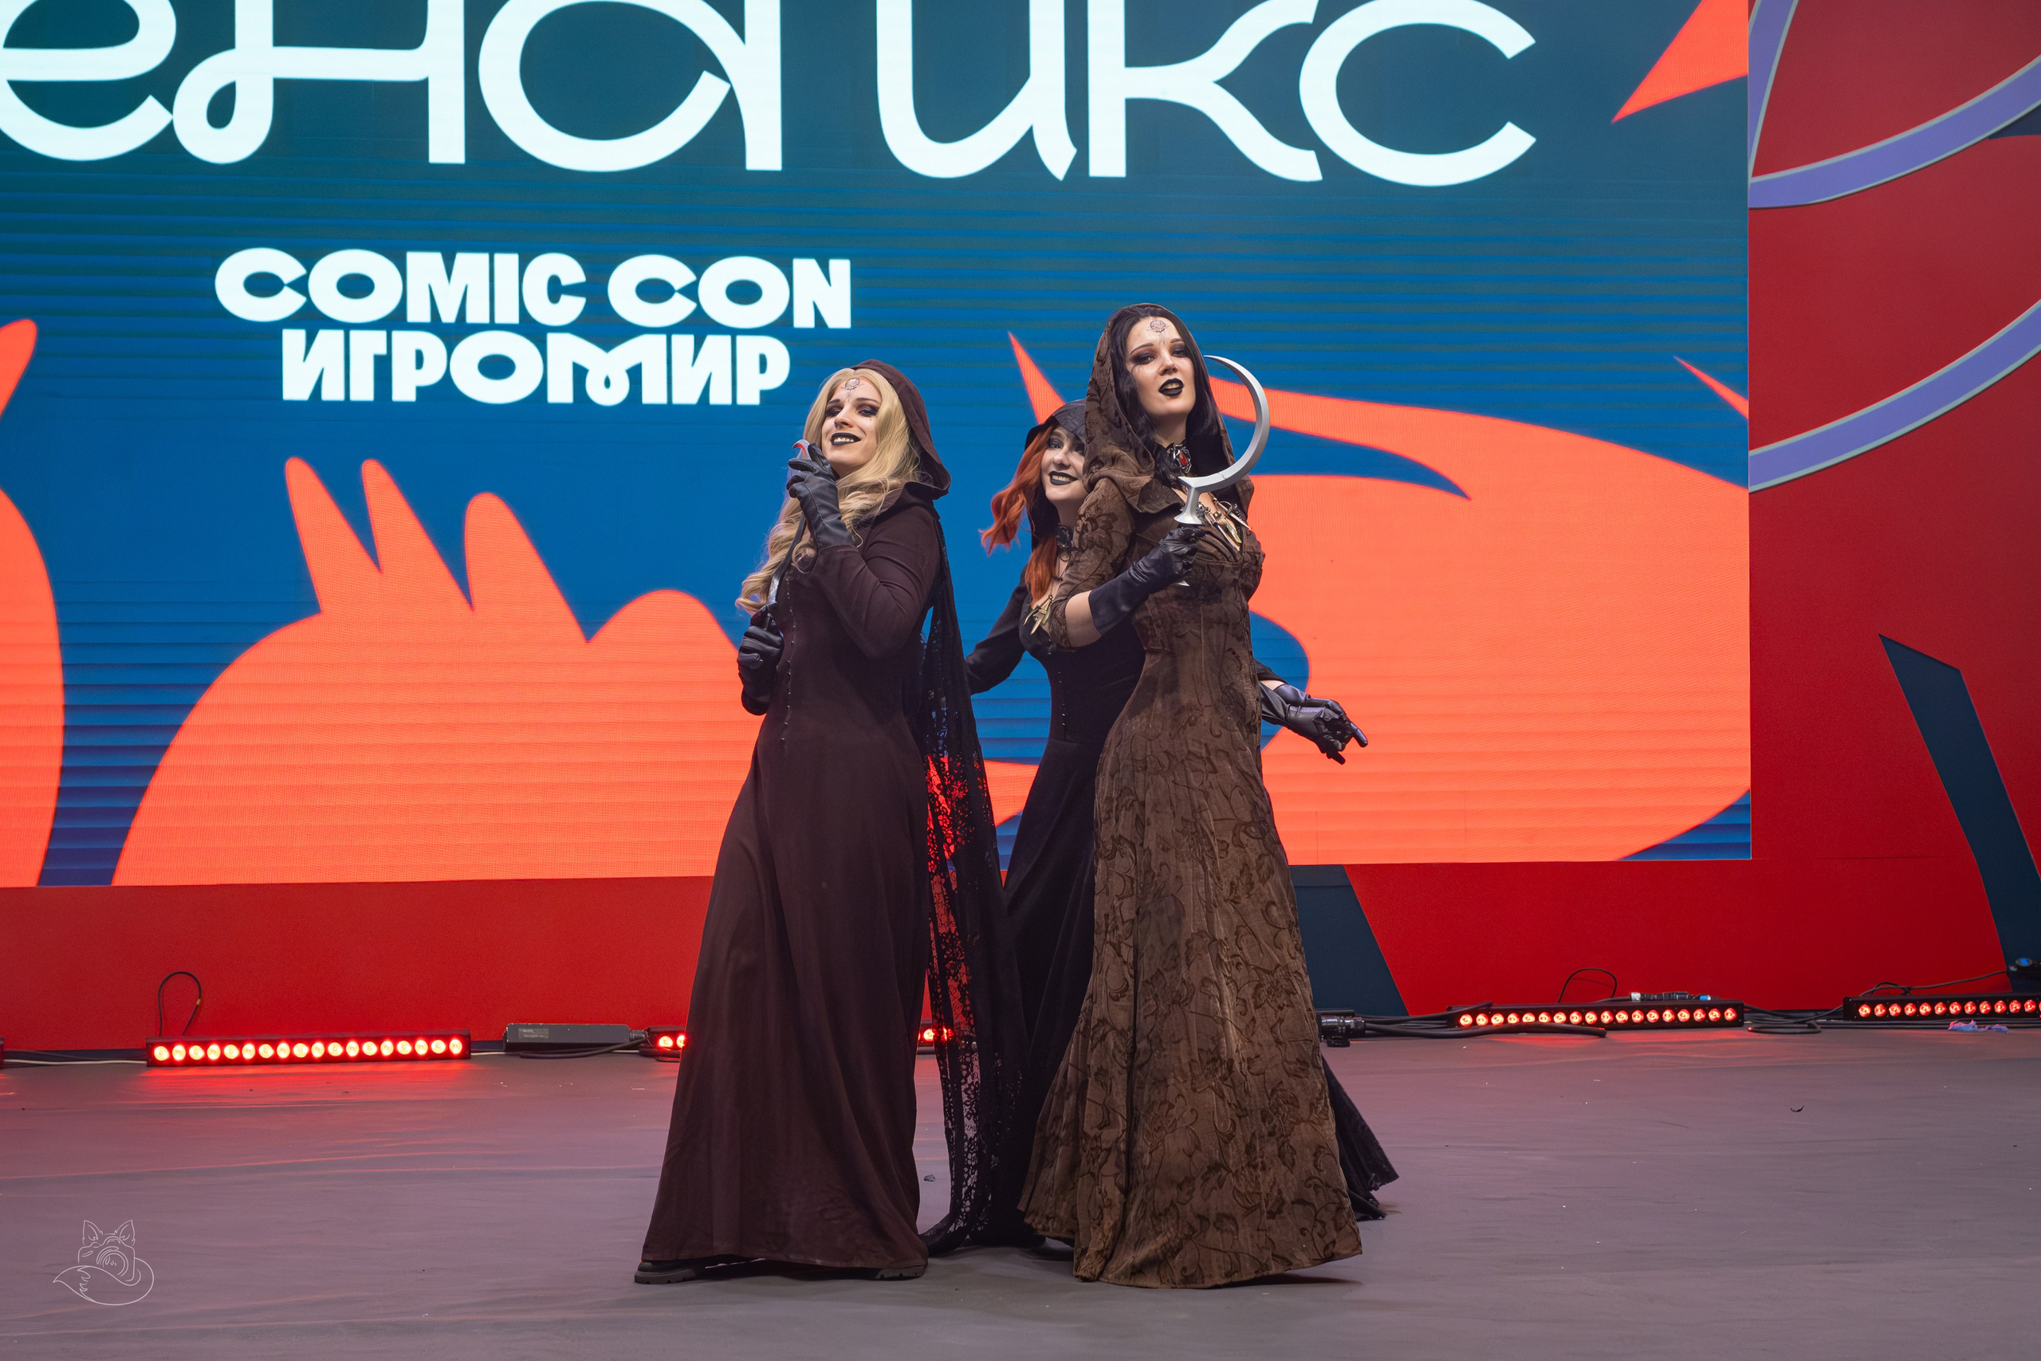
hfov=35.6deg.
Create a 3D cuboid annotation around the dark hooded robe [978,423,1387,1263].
[{"bbox_3d":[0.324,0.288,6.550,0.820,1.690,0.780,0,0,-35],"label":"dark hooded robe"}]

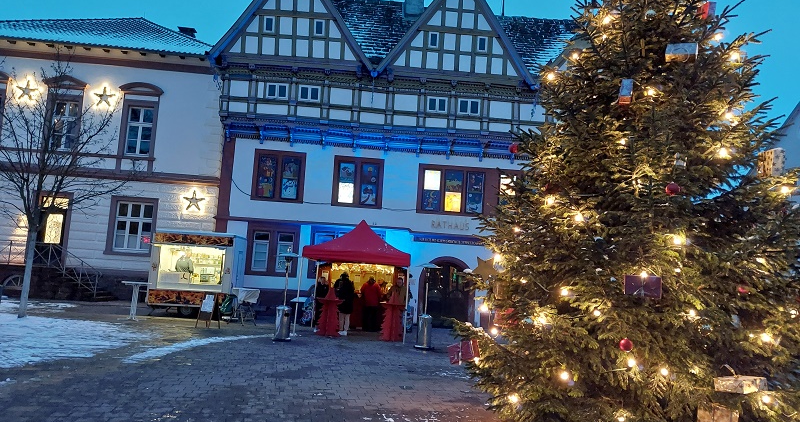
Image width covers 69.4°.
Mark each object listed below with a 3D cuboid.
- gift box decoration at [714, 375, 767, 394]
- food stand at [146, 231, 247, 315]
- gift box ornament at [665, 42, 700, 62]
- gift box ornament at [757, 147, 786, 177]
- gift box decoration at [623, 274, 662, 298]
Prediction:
[{"bbox_3d":[3.077,1.567,5.205,0.427,0.107,0.248,7,-12,-34],"label":"gift box decoration"},{"bbox_3d":[-6.440,2.051,18.620,2.521,2.591,1.950,4,-7,-3],"label":"food stand"},{"bbox_3d":[3.088,-1.739,6.338,0.320,0.130,0.230,1,-7,20],"label":"gift box ornament"},{"bbox_3d":[3.971,-0.508,6.177,0.190,0.300,0.240,5,-7,-15],"label":"gift box ornament"},{"bbox_3d":[2.469,0.774,5.876,0.333,0.201,0.135,2,-7,20],"label":"gift box decoration"}]

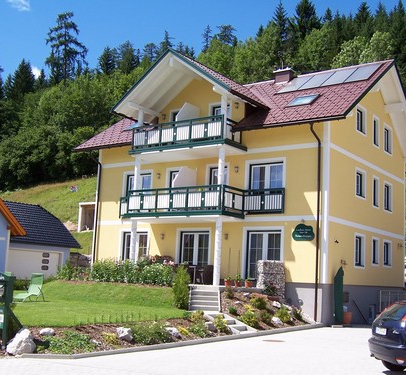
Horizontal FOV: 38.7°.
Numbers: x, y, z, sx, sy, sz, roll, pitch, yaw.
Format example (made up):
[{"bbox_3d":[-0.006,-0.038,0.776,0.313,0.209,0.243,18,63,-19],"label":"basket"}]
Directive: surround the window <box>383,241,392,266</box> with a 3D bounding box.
[{"bbox_3d":[8.828,3.189,27.716,0.150,1.216,1.204,-3,-10,36],"label":"window"}]

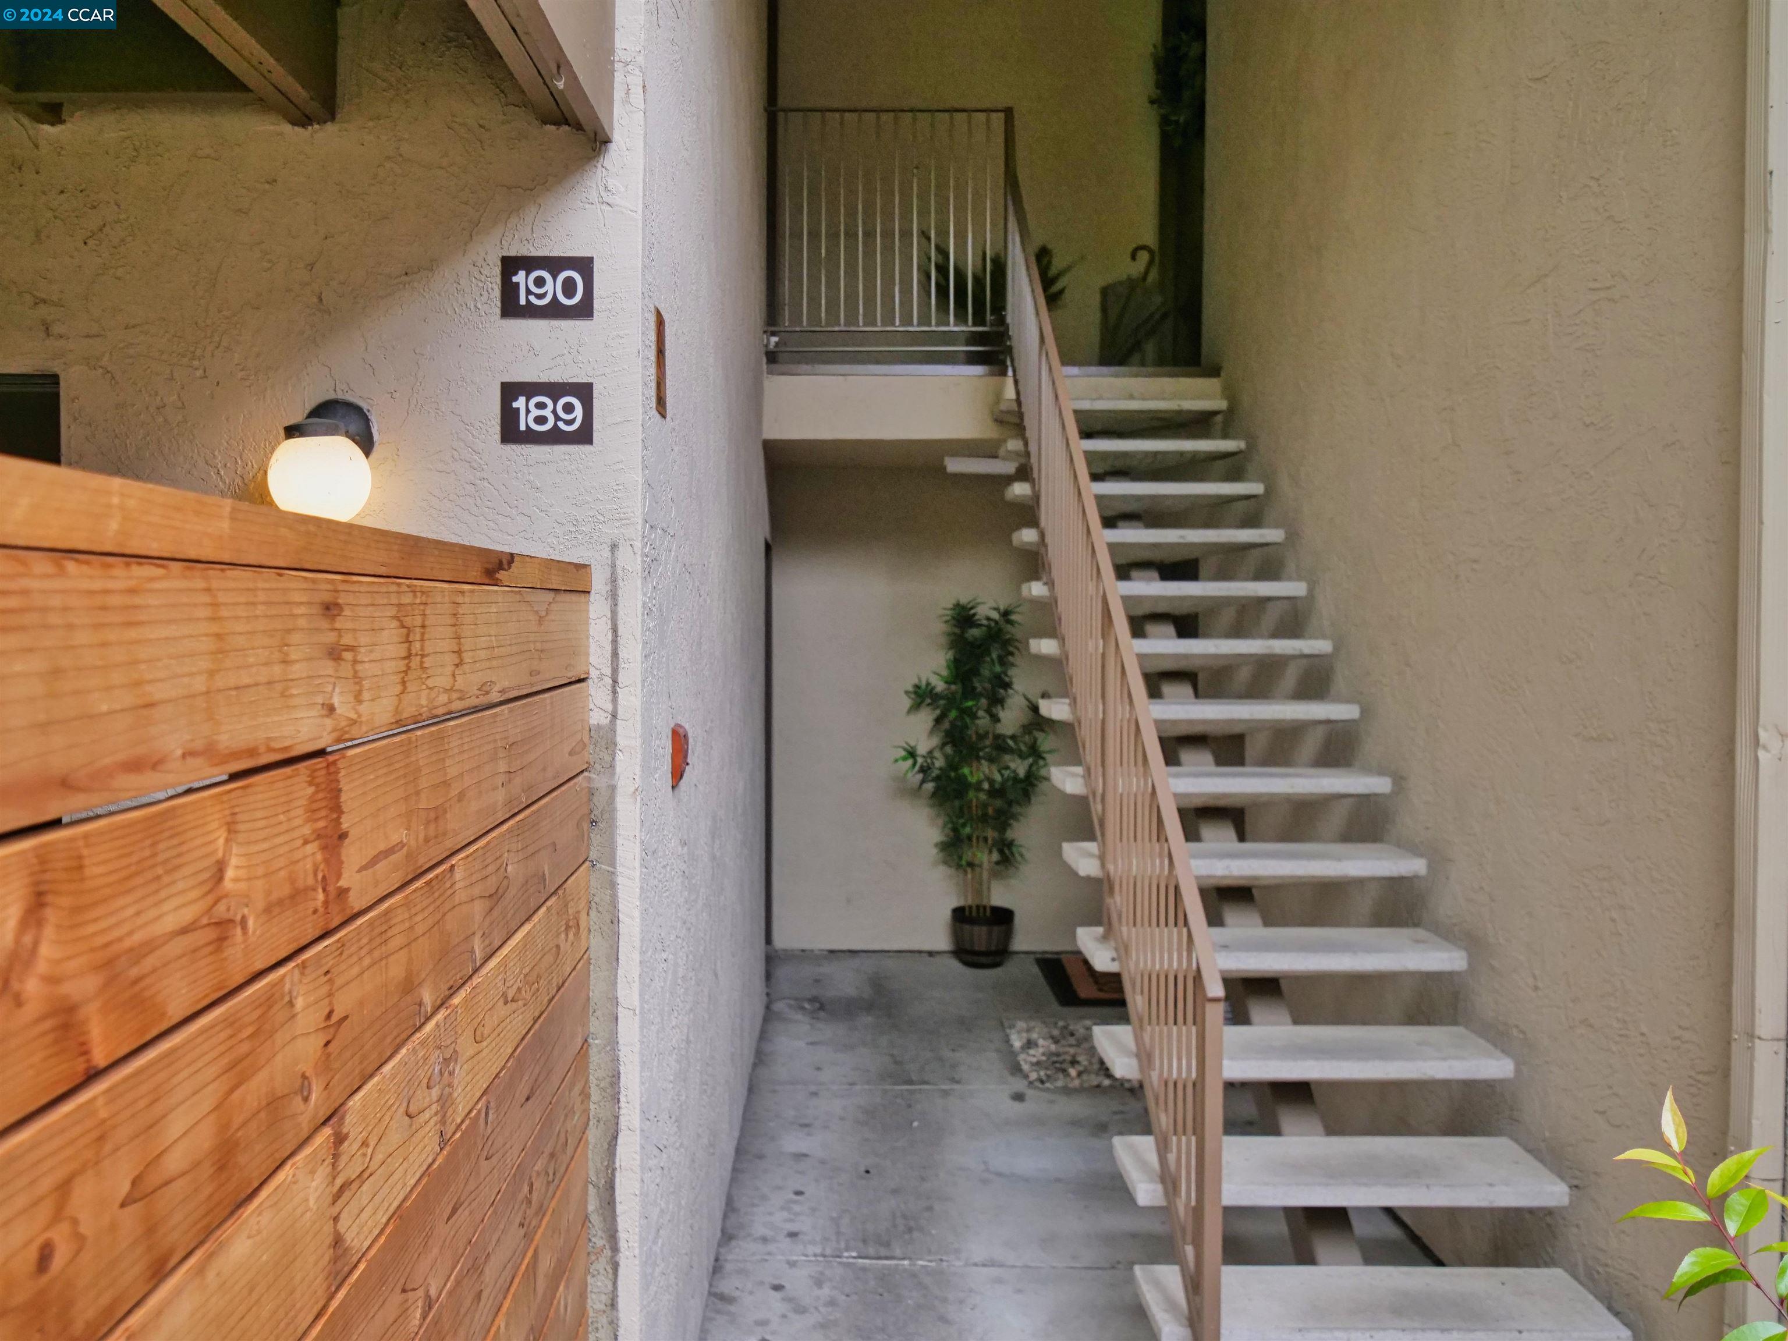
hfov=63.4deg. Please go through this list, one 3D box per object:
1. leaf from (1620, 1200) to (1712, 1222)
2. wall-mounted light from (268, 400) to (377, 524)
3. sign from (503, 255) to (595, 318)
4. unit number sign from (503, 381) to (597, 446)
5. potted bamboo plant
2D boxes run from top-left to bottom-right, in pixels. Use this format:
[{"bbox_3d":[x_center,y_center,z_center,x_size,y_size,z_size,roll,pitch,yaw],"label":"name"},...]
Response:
[{"bbox_3d":[0.720,0.505,1.350,0.083,0.014,0.036,0,2,0],"label":"leaf"},{"bbox_3d":[-0.895,-0.329,2.271,0.155,0.215,0.178,0,2,-2],"label":"wall-mounted light"},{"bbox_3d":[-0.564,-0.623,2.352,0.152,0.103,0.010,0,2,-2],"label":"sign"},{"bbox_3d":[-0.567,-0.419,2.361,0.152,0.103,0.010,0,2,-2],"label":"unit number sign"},{"bbox_3d":[0.388,0.546,6.915,0.740,1.760,0.620,0,2,-2],"label":"potted bamboo plant"}]

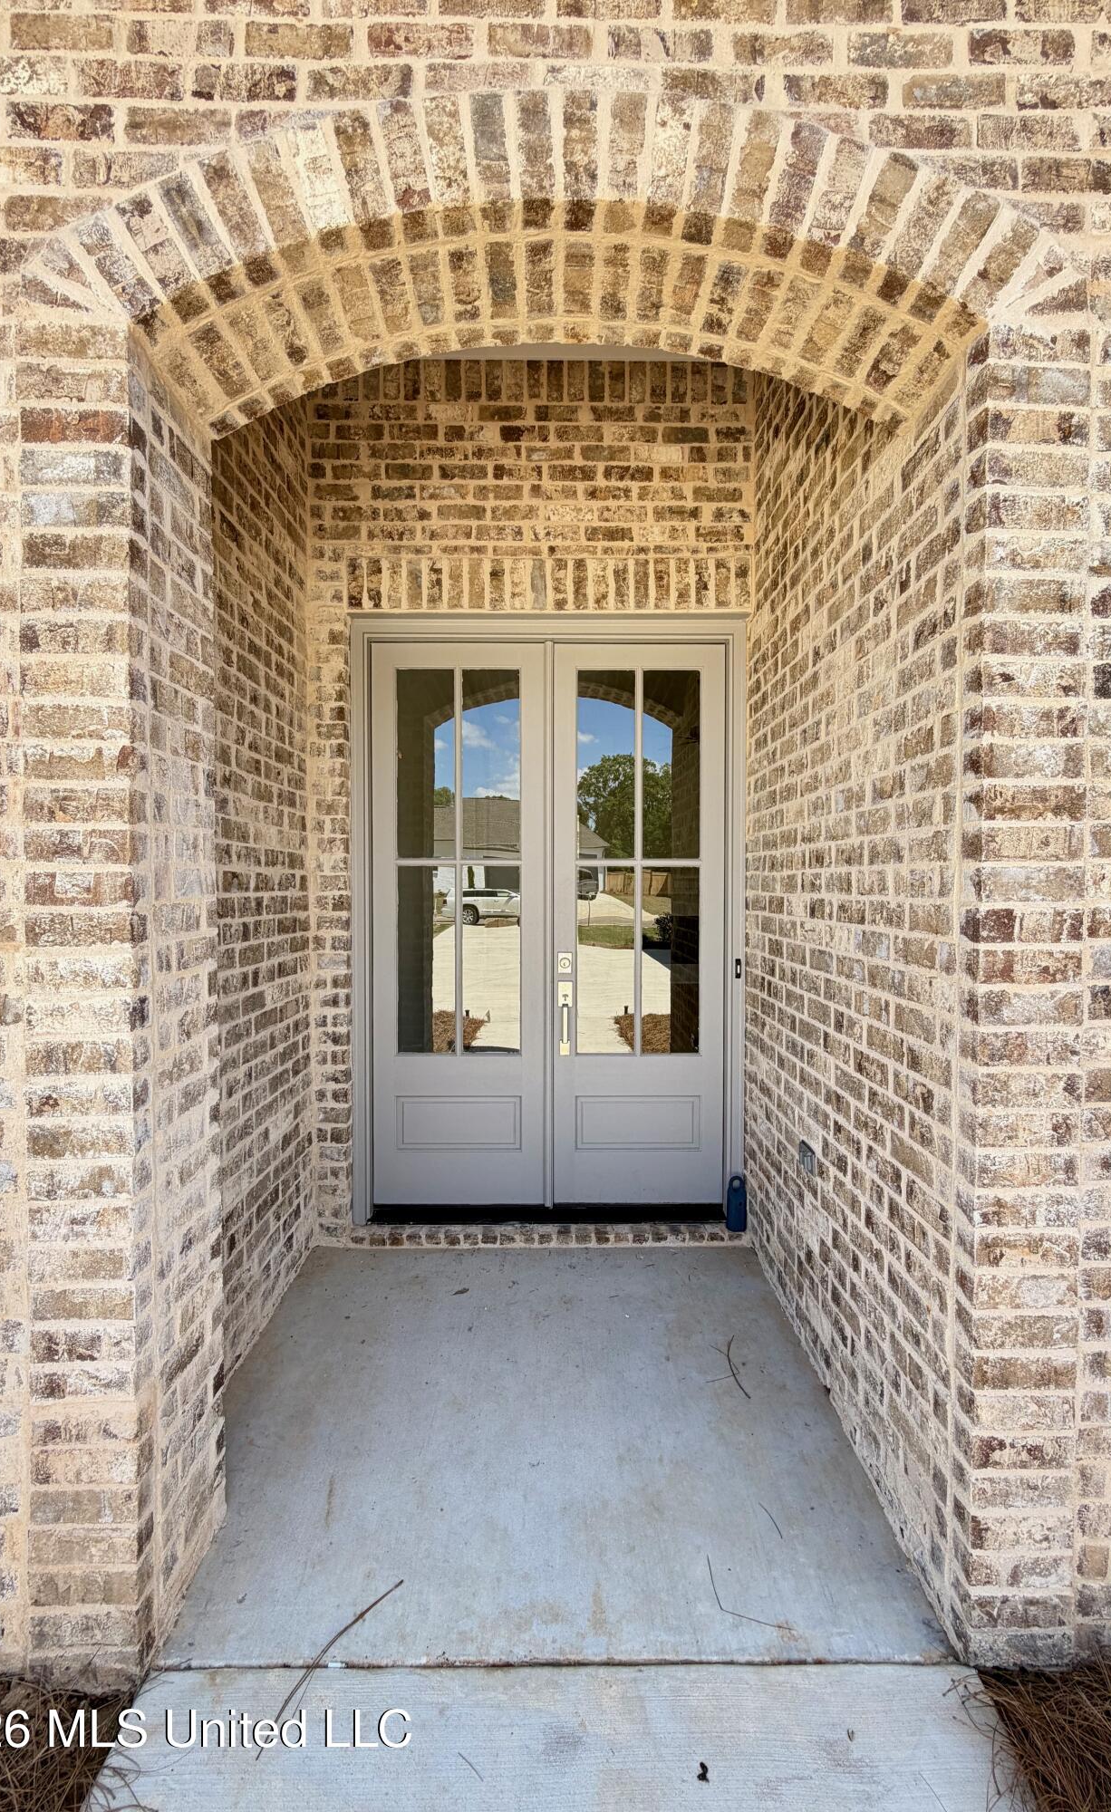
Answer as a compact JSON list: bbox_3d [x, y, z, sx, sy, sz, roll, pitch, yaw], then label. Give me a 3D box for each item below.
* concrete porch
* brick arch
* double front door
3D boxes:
[{"bbox_3d":[-0.085,1.525,2.160,1.800,0.130,1.820,0,1,0],"label":"concrete porch"},{"bbox_3d":[-0.010,-1.355,1.600,2.060,0.470,0.340,0,1,0],"label":"brick arch"},{"bbox_3d":[-0.027,0.080,3.190,1.550,2.460,0.090,0,1,0],"label":"double front door"}]

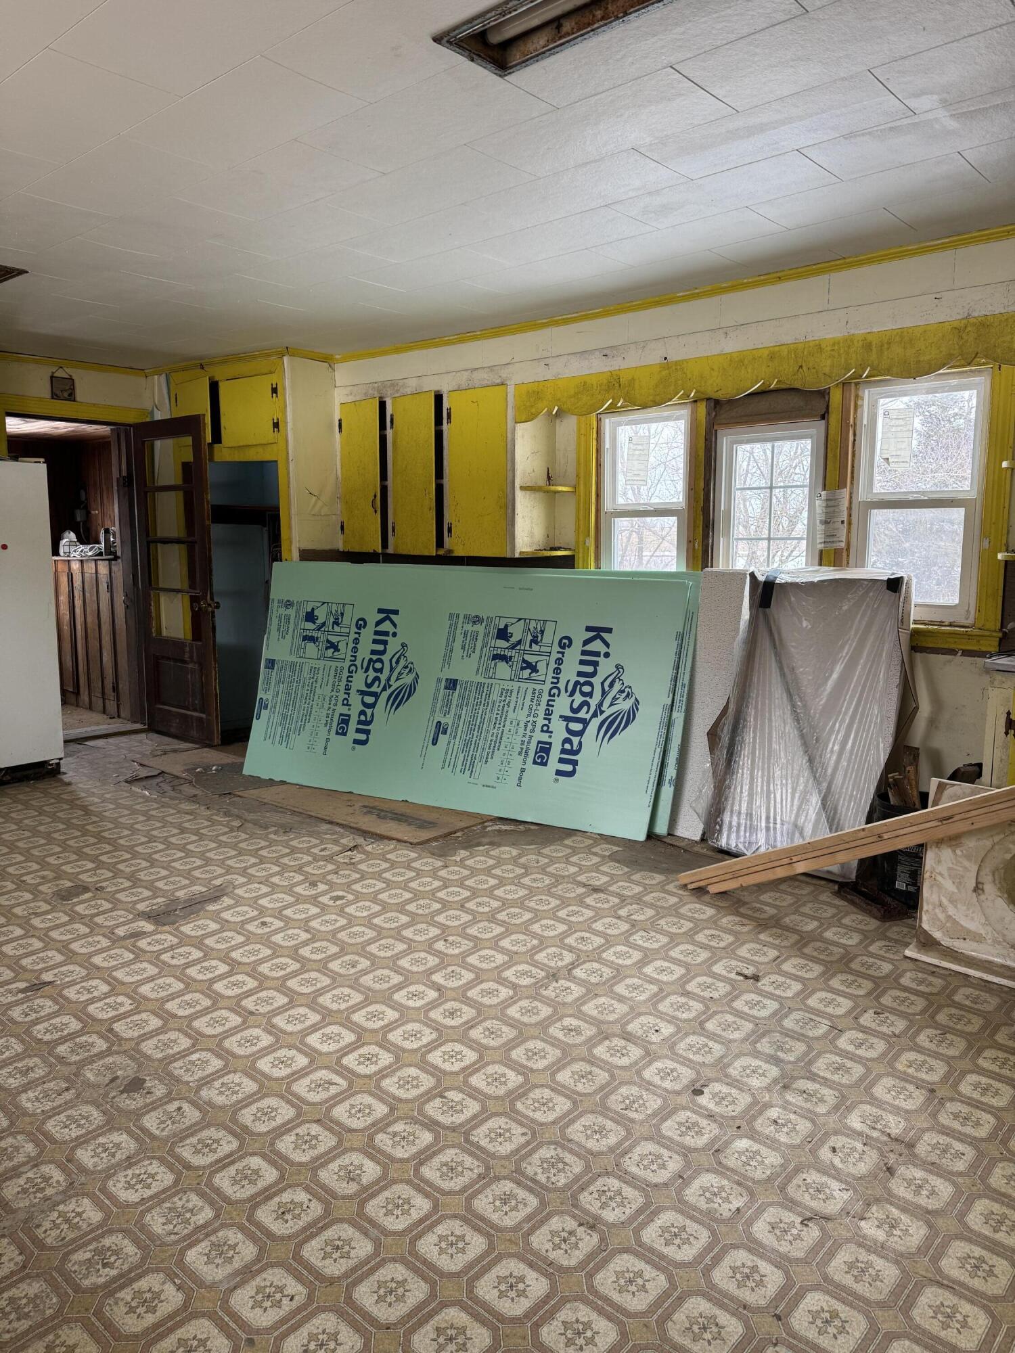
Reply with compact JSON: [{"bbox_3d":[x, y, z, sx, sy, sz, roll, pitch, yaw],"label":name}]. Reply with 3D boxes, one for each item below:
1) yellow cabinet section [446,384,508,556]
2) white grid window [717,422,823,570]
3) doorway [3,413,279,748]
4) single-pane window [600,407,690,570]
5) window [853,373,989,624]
[{"bbox_3d":[-0.066,-1.150,5.356,0.480,0.920,0.320,8,11,42],"label":"yellow cabinet section"},{"bbox_3d":[1.133,-0.677,4.044,0.489,0.778,0.090,8,11,41],"label":"white grid window"},{"bbox_3d":[-2.435,-0.588,5.936,0.780,2.080,0.980,8,11,41],"label":"doorway"},{"bbox_3d":[0.667,-0.787,4.447,0.493,0.901,0.090,8,11,41],"label":"single-pane window"},{"bbox_3d":[1.593,-0.679,3.630,0.489,0.918,0.090,8,11,41],"label":"window"}]

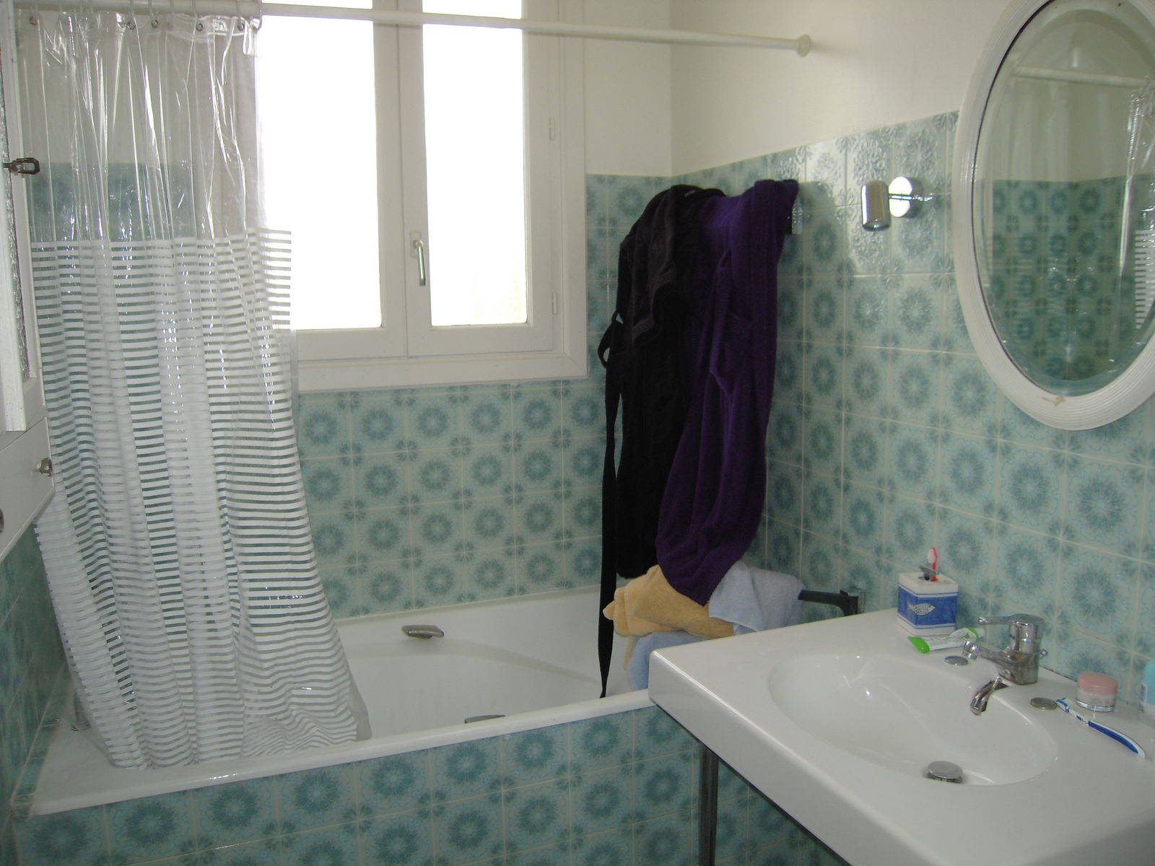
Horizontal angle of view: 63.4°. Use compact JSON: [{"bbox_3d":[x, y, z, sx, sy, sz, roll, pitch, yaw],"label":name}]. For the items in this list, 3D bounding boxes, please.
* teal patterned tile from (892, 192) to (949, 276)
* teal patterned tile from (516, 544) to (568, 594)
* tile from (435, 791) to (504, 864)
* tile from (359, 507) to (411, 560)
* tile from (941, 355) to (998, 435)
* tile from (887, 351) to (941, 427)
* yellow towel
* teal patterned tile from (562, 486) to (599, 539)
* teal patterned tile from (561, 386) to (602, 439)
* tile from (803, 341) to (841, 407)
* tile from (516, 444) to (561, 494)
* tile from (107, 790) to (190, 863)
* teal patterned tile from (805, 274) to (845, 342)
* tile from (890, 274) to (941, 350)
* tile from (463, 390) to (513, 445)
[{"bbox_3d":[0.684,-0.391,1.865,0.010,0.150,0.150,-4,9,-21],"label":"teal patterned tile"},{"bbox_3d":[-0.111,0.401,2.770,0.149,0.148,0.010,-4,9,-21],"label":"teal patterned tile"},{"bbox_3d":[-0.225,0.822,1.934,0.150,0.150,0.010,-4,9,-21],"label":"tile"},{"bbox_3d":[-0.527,0.278,2.544,0.150,0.150,0.010,-4,9,-21],"label":"tile"},{"bbox_3d":[0.734,-0.072,1.738,0.010,0.150,0.150,-4,9,-21],"label":"tile"},{"bbox_3d":[0.678,-0.091,1.874,0.010,0.150,0.150,-4,9,-21],"label":"tile"},{"bbox_3d":[0.204,0.375,2.080,0.275,0.130,0.150,1,9,16],"label":"yellow towel"},{"bbox_3d":[0.030,0.238,2.788,0.150,0.150,0.010,-4,9,-21],"label":"teal patterned tile"},{"bbox_3d":[0.024,-0.061,2.741,0.150,0.150,0.010,-4,9,-21],"label":"teal patterned tile"},{"bbox_3d":[0.568,-0.130,2.149,0.010,0.148,0.148,-4,9,-21],"label":"tile"},{"bbox_3d":[-0.113,0.098,2.683,0.150,0.150,0.010,-4,9,-21],"label":"tile"},{"bbox_3d":[-0.796,0.736,1.743,0.150,0.140,0.010,-4,9,-21],"label":"tile"},{"bbox_3d":[0.568,-0.280,2.133,0.010,0.150,0.150,-4,9,-21],"label":"teal patterned tile"},{"bbox_3d":[0.687,-0.242,1.887,0.010,0.150,0.150,-4,9,-21],"label":"tile"},{"bbox_3d":[-0.258,-0.040,2.635,0.150,0.150,0.010,-4,9,-21],"label":"tile"}]

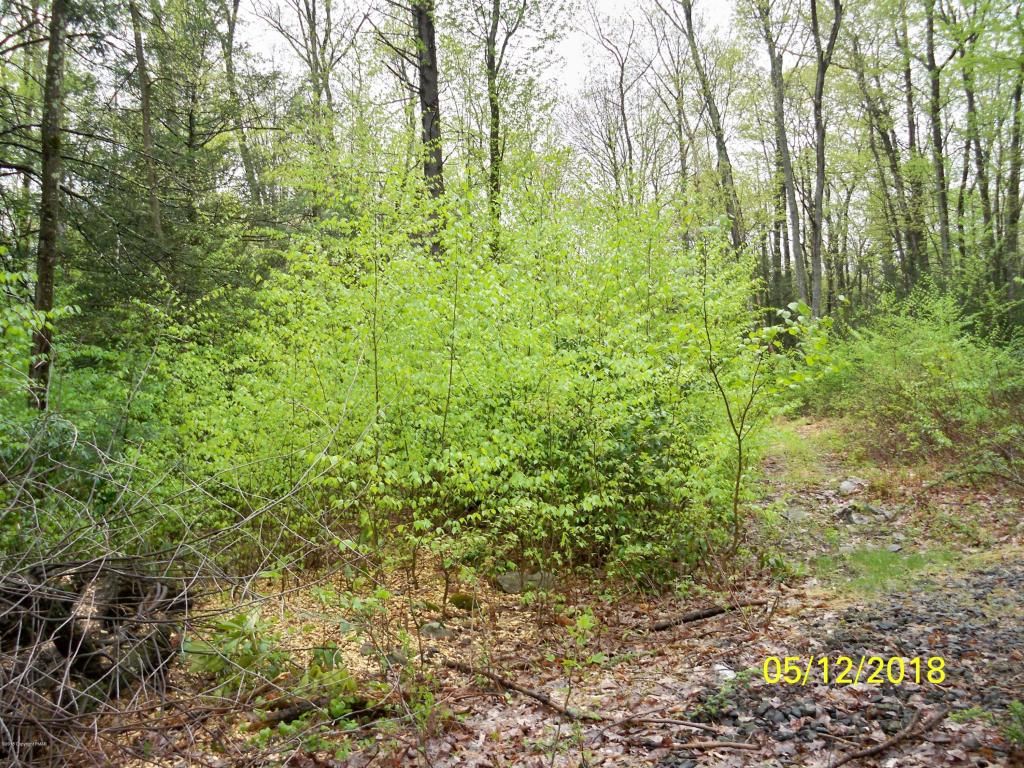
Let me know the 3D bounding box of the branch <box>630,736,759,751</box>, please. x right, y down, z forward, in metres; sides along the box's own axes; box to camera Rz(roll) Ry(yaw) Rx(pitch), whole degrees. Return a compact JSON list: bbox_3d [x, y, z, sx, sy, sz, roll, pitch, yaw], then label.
[{"bbox_3d":[0.762,1.500,4.314,0.509,0.035,0.055,-1,0,9],"label":"branch"}]

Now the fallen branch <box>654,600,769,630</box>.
[{"bbox_3d":[1.298,1.497,6.718,1.047,0.055,0.080,-1,-1,-35],"label":"fallen branch"}]

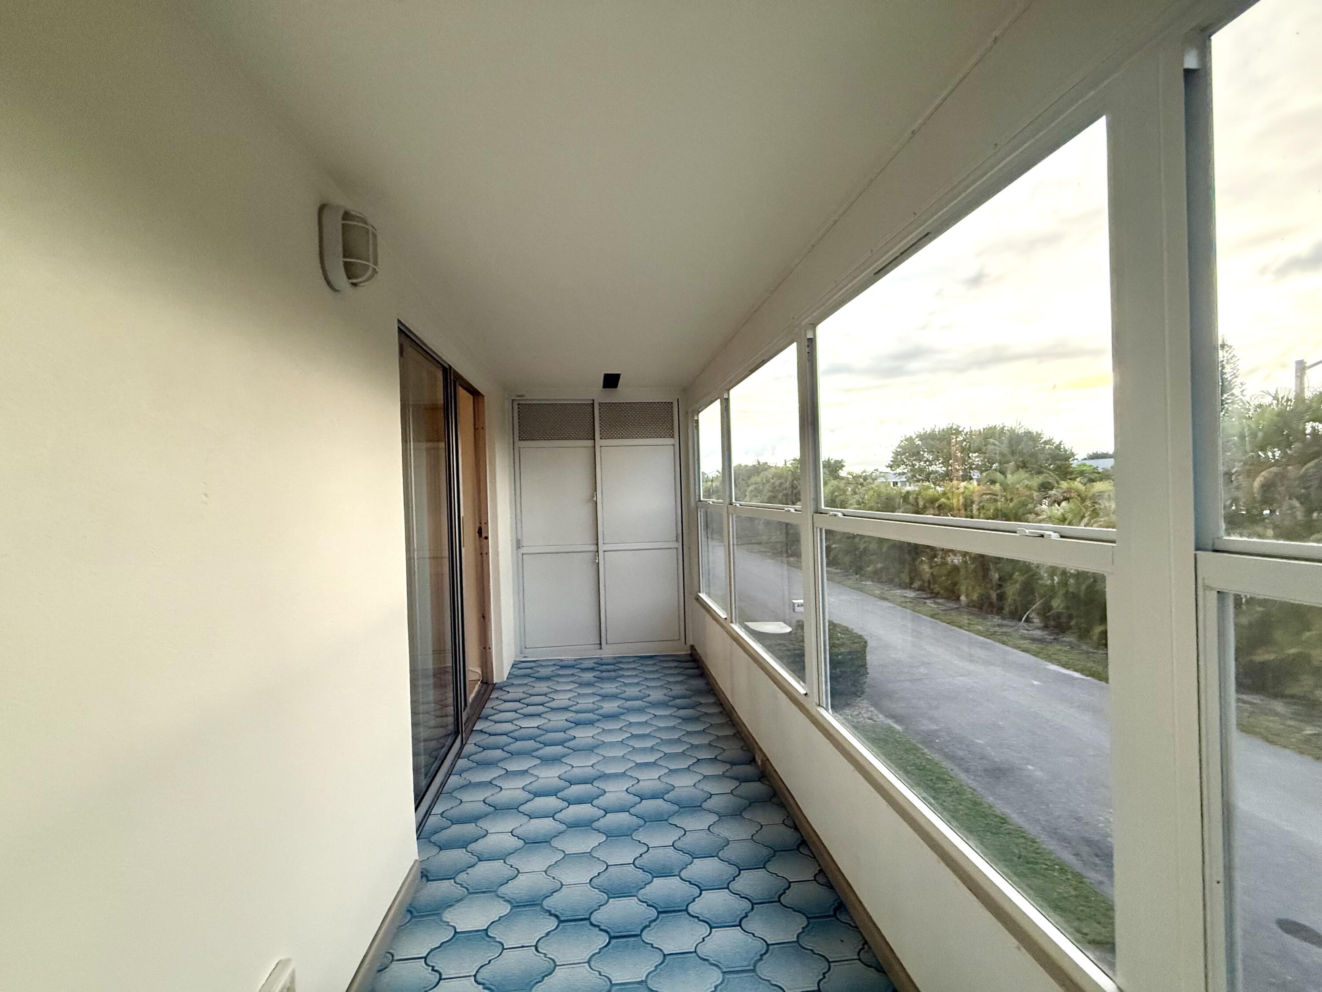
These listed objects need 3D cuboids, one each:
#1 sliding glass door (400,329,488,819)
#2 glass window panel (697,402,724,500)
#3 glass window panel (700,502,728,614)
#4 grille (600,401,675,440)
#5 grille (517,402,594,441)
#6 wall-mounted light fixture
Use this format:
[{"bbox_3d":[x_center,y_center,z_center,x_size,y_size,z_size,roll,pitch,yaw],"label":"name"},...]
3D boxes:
[{"bbox_3d":[-1.187,0.340,3.045,0.100,2.100,1.830,-2,1,-7],"label":"sliding glass door"},{"bbox_3d":[0.378,-0.319,4.080,0.030,0.730,0.860,-2,1,-7],"label":"glass window panel"},{"bbox_3d":[0.386,0.452,4.055,0.030,0.760,0.930,-2,1,-7],"label":"glass window panel"},{"bbox_3d":[-0.204,-0.656,4.639,0.630,0.325,0.030,-2,1,-7],"label":"grille"},{"bbox_3d":[-0.896,-0.634,4.580,0.630,0.325,0.030,-2,1,-7],"label":"grille"},{"bbox_3d":[-0.885,-0.709,1.536,0.110,0.240,0.155,-2,1,-7],"label":"wall-mounted light fixture"}]

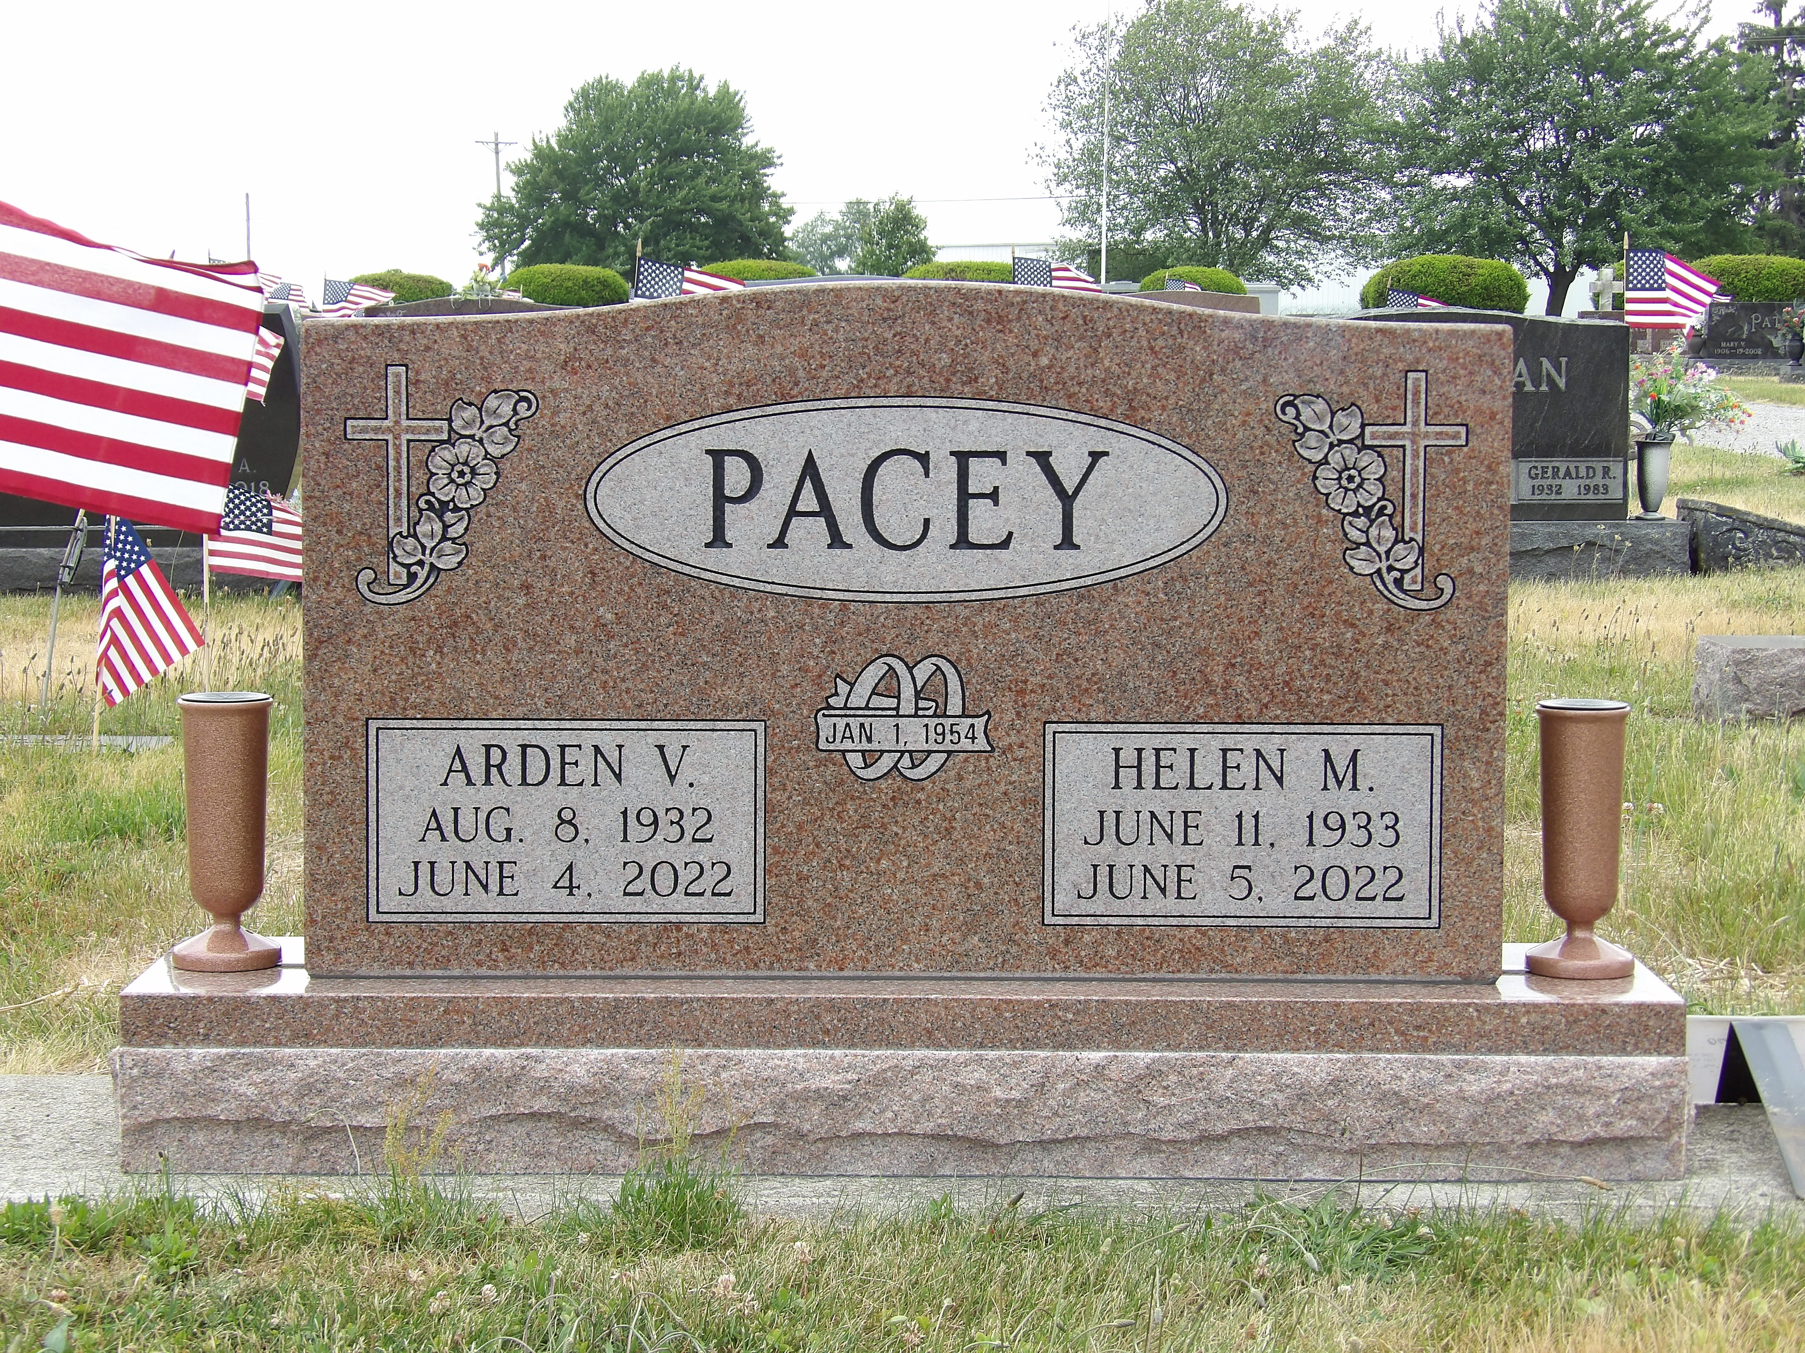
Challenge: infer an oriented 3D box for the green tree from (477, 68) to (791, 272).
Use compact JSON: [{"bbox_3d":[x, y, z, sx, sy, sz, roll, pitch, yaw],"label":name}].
[{"bbox_3d":[-8.014,-14.618,112.000,9.339,7.067,9.339,0,5,0],"label":"green tree"}]

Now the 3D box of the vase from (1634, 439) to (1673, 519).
[{"bbox_3d":[2.147,-0.565,10.710,0.108,0.230,0.108,0,5,0],"label":"vase"}]

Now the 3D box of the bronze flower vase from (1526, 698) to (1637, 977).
[{"bbox_3d":[0.624,0.148,3.441,0.101,0.245,0.101,0,5,0],"label":"bronze flower vase"}]

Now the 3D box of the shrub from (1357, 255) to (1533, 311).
[{"bbox_3d":[5.183,-3.489,36.050,1.623,1.100,1.623,0,5,0],"label":"shrub"}]

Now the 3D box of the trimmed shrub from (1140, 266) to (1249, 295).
[{"bbox_3d":[2.984,-3.710,38.546,1.142,1.000,1.142,0,5,0],"label":"trimmed shrub"}]

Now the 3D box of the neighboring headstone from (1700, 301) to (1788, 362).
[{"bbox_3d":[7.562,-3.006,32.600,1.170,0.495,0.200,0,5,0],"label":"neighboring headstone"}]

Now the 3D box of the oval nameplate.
[{"bbox_3d":[0.004,-0.157,3.338,0.570,0.183,0.012,0,5,0],"label":"oval nameplate"}]

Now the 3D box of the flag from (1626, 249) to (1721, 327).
[{"bbox_3d":[2.046,-1.026,9.950,0.260,0.210,0.100,0,5,0],"label":"flag"}]

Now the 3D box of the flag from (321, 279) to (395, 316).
[{"bbox_3d":[-3.220,-2.199,22.300,0.452,0.318,0.090,0,5,0],"label":"flag"}]

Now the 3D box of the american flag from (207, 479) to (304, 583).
[{"bbox_3d":[-1.255,-0.291,7.550,0.289,0.221,0.060,0,5,0],"label":"american flag"}]

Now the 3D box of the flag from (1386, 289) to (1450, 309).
[{"bbox_3d":[2.988,-2.047,21.500,0.428,0.355,0.080,0,5,0],"label":"flag"}]

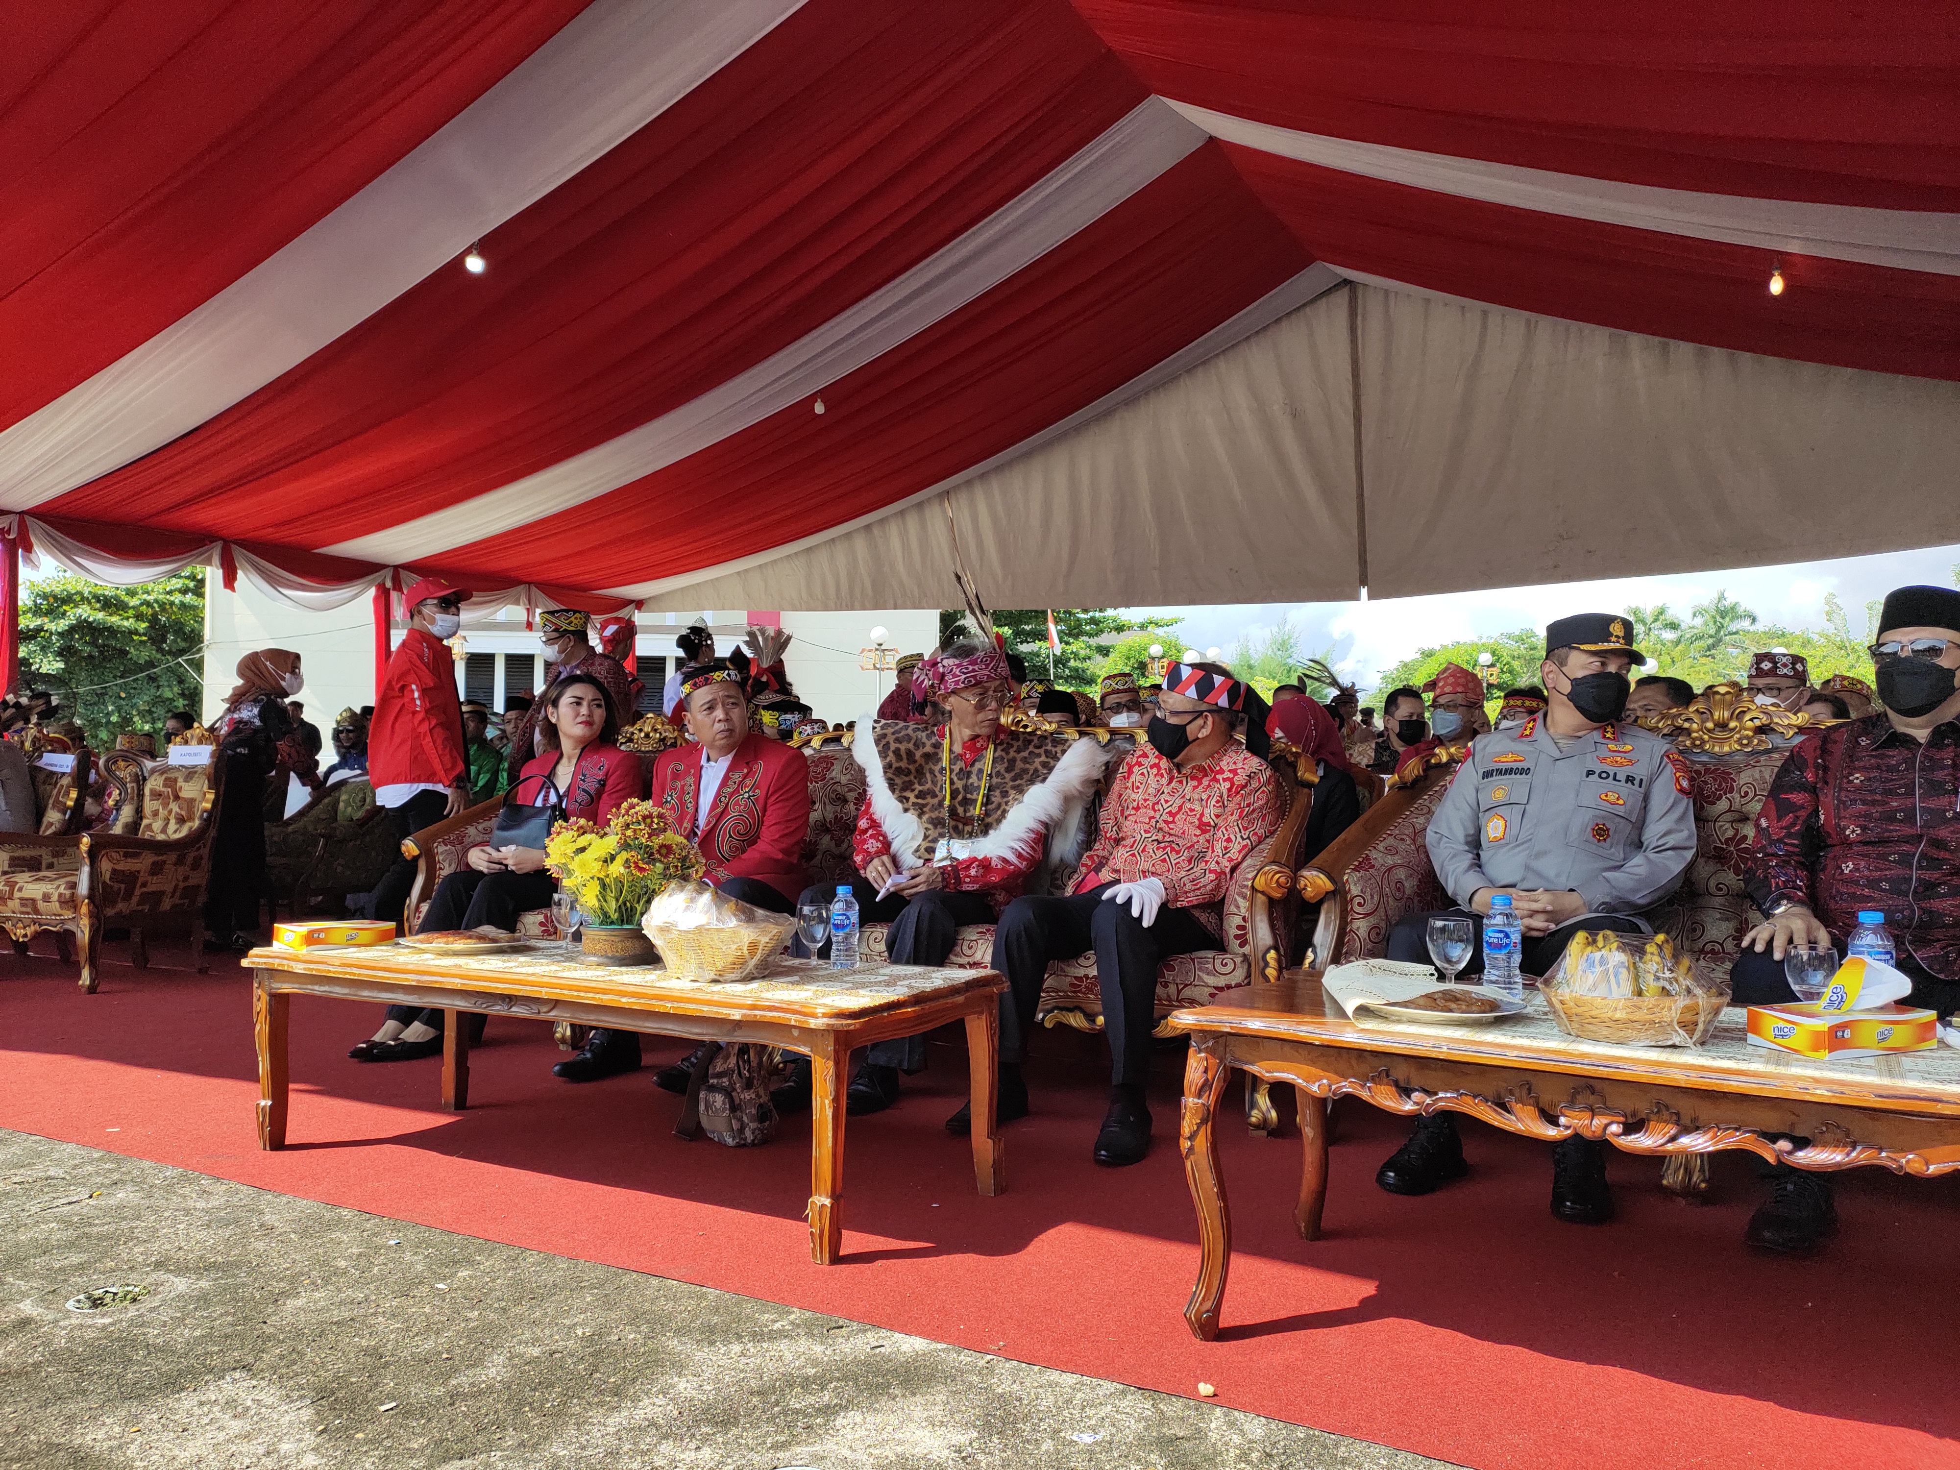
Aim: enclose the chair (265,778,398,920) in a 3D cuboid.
[{"bbox_3d":[-3.957,0.637,8.779,0.760,1.030,0.800,-1,-3,31],"label":"chair"}]

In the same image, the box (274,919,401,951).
[{"bbox_3d":[-1.510,0.470,3.453,0.129,0.052,0.225,-1,-3,36],"label":"box"}]

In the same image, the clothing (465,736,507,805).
[{"bbox_3d":[-2.817,0.294,8.194,0.480,0.630,0.300,-1,-2,21],"label":"clothing"}]

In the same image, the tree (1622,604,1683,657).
[{"bbox_3d":[30.285,-1.297,66.098,3.600,9.200,3.600,0,-2,0],"label":"tree"}]

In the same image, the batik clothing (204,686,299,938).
[{"bbox_3d":[-3.814,0.419,7.679,0.420,1.270,0.430,1,-2,-18],"label":"batik clothing"}]

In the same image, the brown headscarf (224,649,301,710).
[{"bbox_3d":[-3.755,-0.292,7.706,0.370,0.310,0.250,1,-2,-20],"label":"brown headscarf"}]

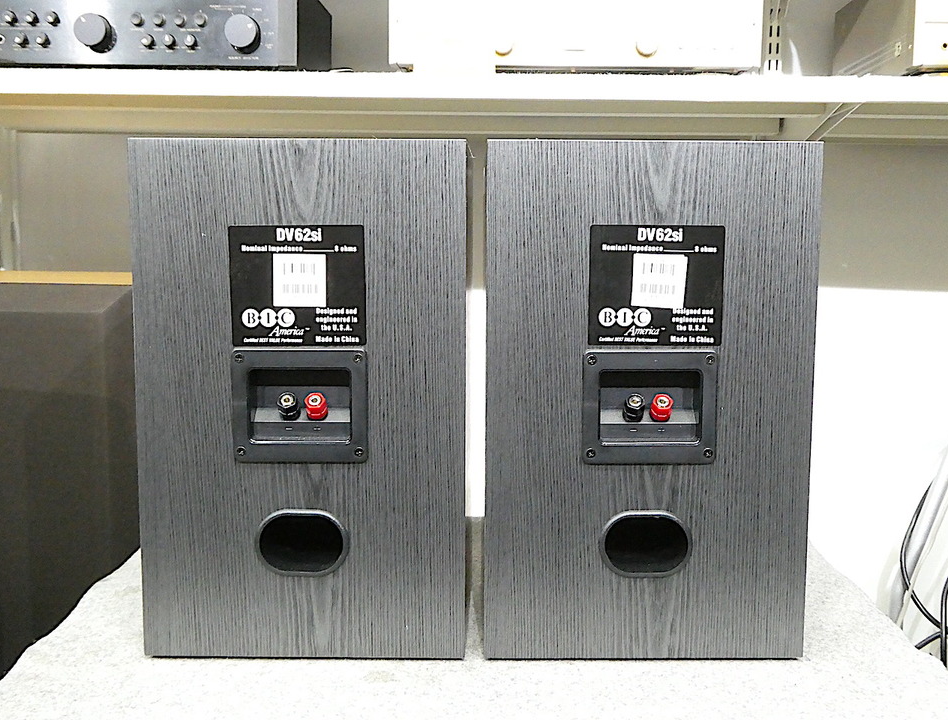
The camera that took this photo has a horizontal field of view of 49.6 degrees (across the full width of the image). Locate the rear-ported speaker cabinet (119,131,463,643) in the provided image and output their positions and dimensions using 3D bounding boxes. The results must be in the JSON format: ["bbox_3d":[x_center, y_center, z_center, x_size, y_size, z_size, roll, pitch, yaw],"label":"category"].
[{"bbox_3d":[-0.117,0.019,0.810,0.226,0.360,0.213,0,6,1],"label":"rear-ported speaker cabinet"}]

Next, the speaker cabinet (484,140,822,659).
[{"bbox_3d":[0.120,0.020,0.813,0.226,0.360,0.213,0,6,0],"label":"speaker cabinet"}]

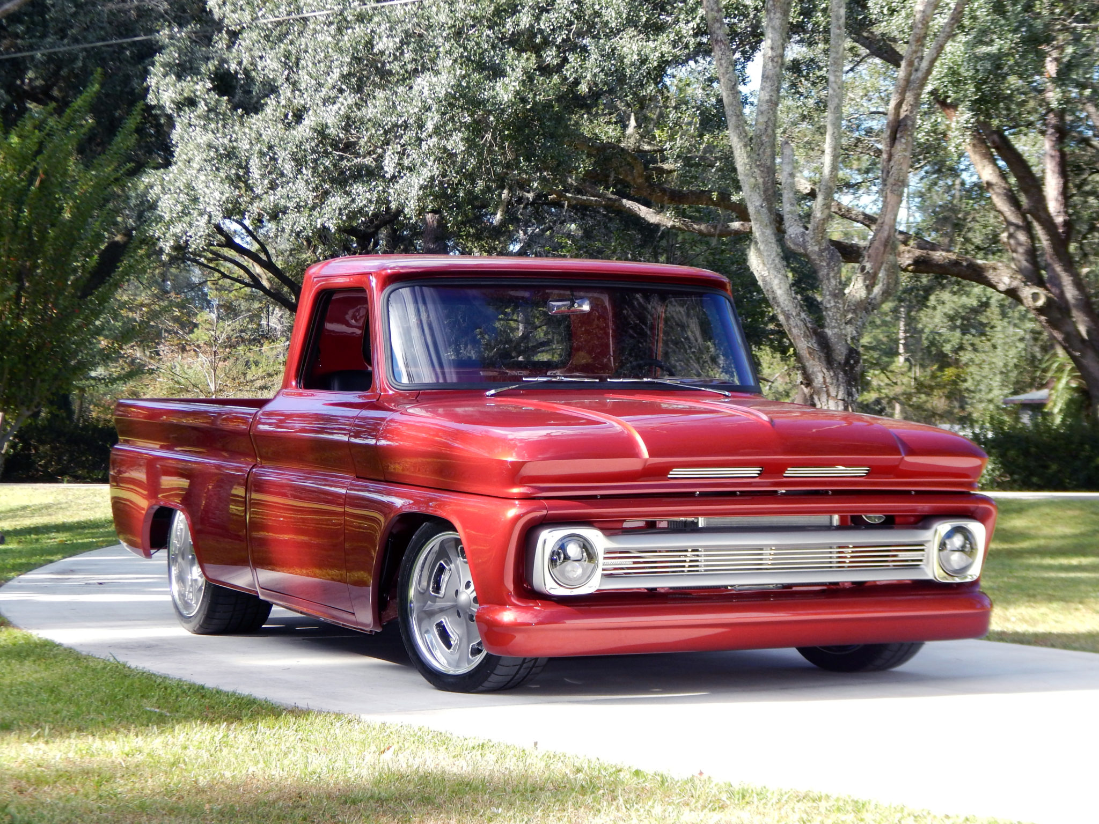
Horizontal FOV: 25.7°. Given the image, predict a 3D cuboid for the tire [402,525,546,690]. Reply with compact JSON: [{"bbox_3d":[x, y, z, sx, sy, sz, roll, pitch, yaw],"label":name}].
[{"bbox_3d":[-0.249,0.683,8.700,0.245,0.650,0.650,1,-1,-41],"label":"tire"}]

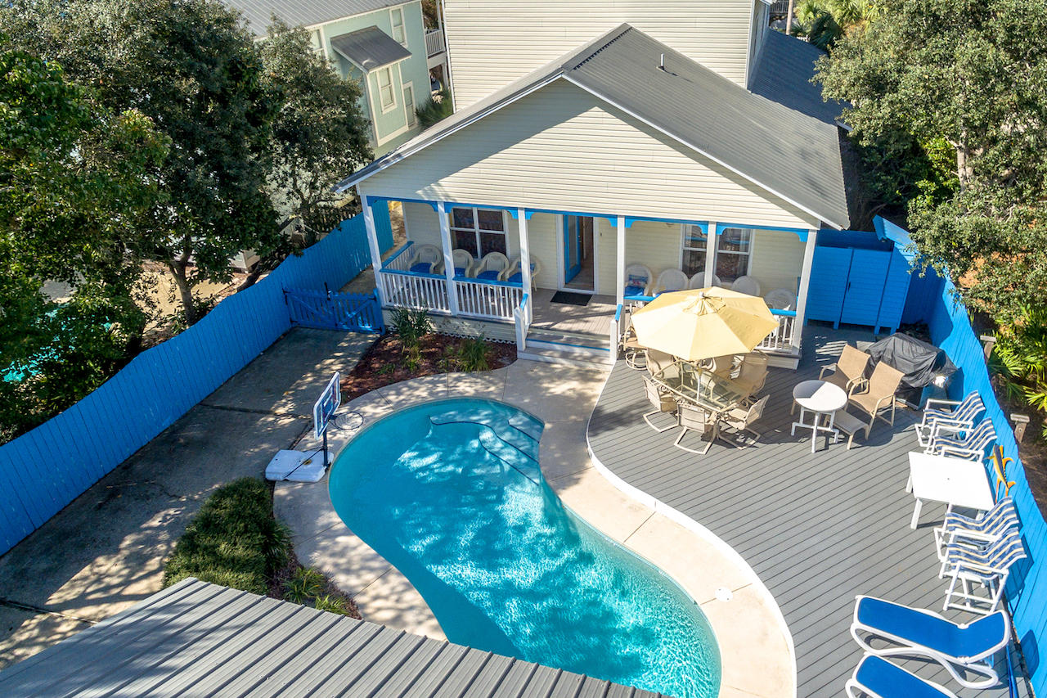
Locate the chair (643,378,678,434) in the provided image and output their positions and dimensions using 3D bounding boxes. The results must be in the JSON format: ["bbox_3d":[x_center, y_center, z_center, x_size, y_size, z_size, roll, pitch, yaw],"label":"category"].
[{"bbox_3d":[2.702,0.886,10.965,0.700,0.950,0.600,-18,36,-18],"label":"chair"}]

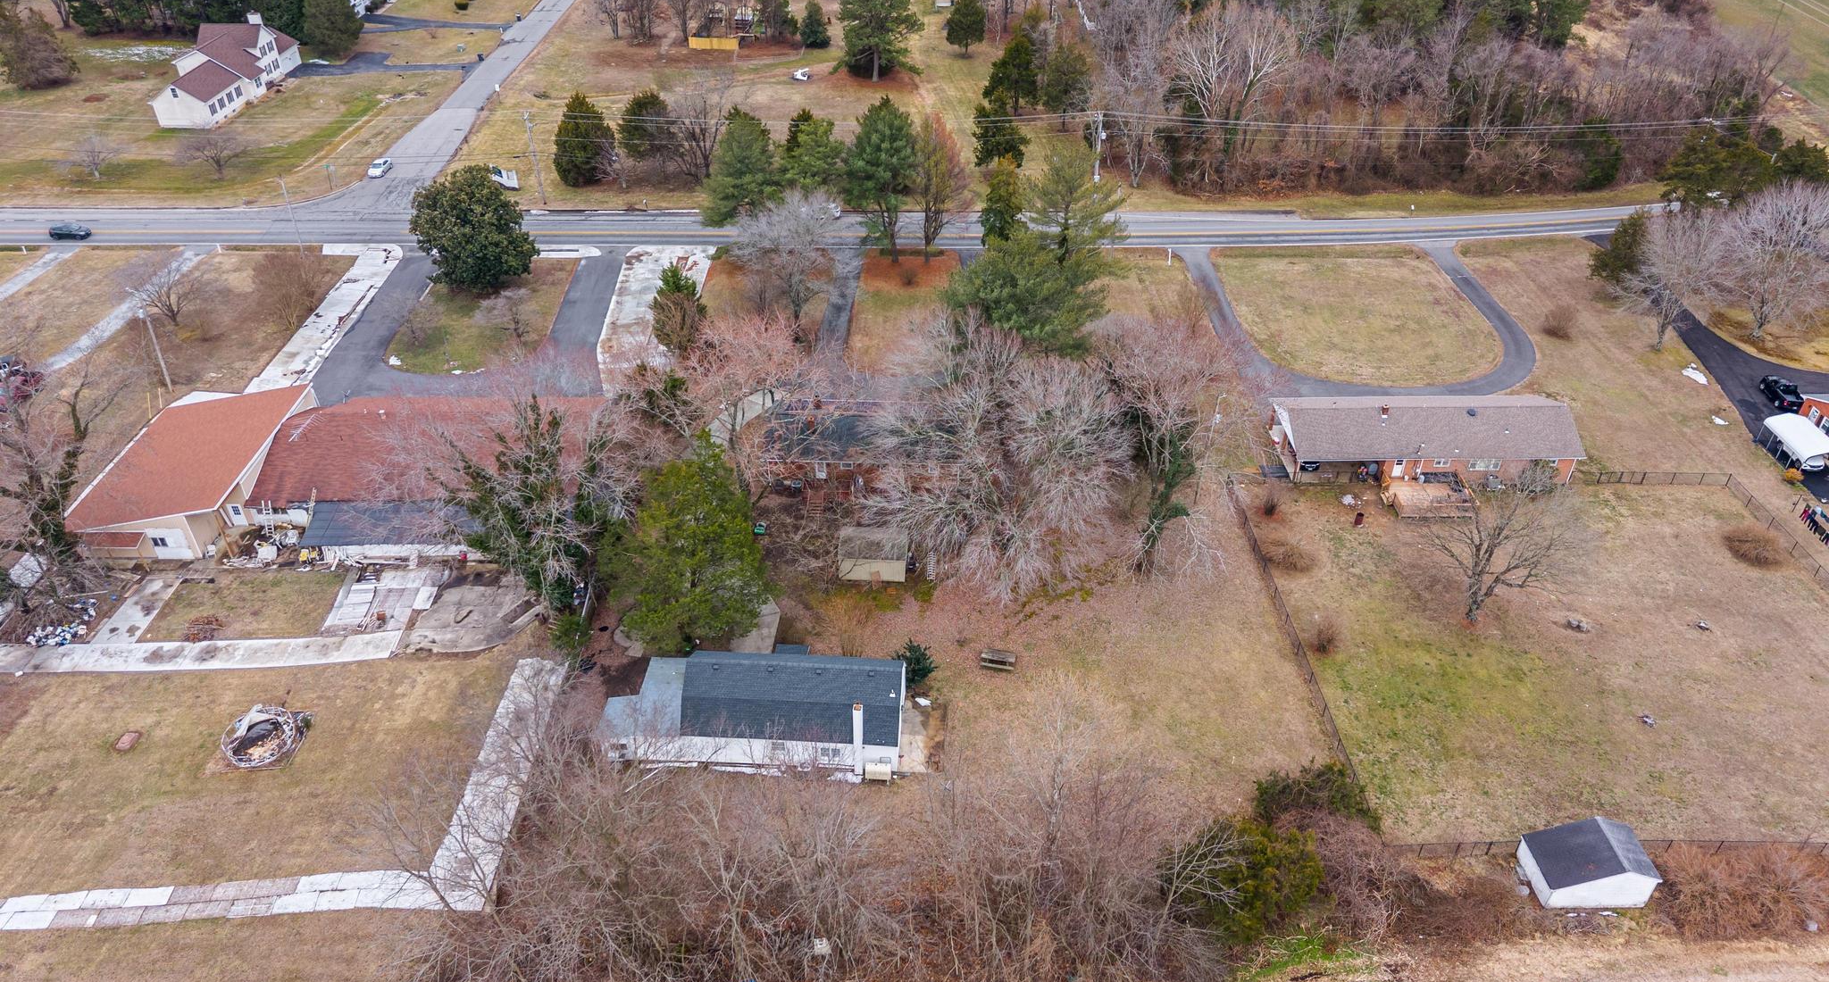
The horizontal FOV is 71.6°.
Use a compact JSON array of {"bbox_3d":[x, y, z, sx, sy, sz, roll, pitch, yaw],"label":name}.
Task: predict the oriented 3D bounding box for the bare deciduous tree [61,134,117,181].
[{"bbox_3d":[-101.978,-41.330,157.185,6.730,5.419,6.730,0,33,0],"label":"bare deciduous tree"}]

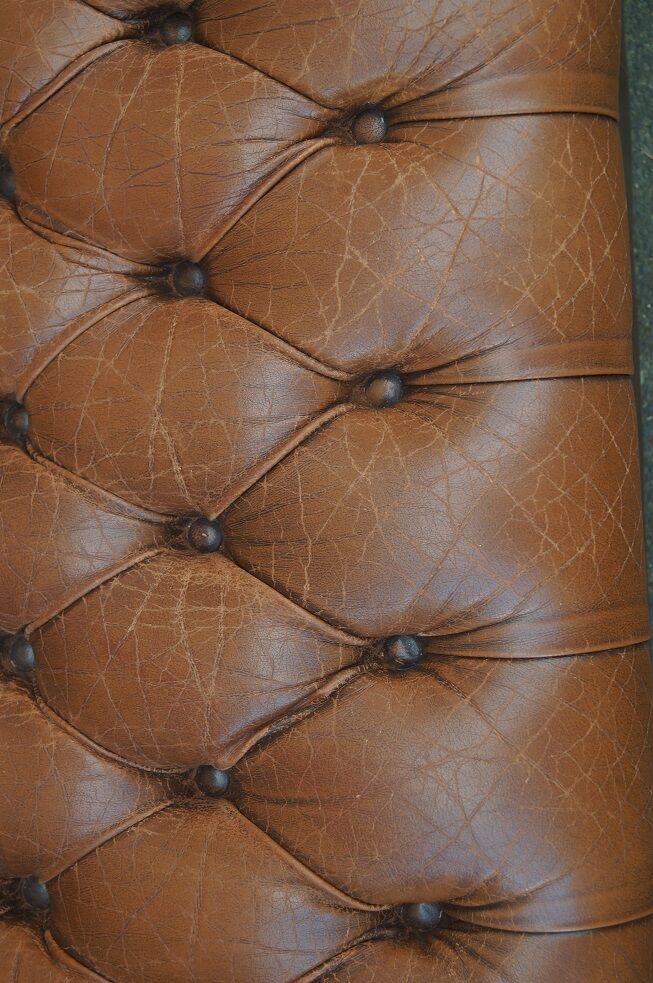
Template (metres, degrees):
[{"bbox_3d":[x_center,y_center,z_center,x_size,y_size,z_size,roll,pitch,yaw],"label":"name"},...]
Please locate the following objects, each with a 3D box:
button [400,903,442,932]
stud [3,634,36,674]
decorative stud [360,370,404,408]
[{"bbox_3d":[0.052,0.233,0.900,0.020,0.009,0.020,0,90,18],"label":"button"},{"bbox_3d":[-0.185,0.099,0.998,0.009,0.020,0.020,0,90,-61],"label":"stud"},{"bbox_3d":[0.032,-0.057,0.900,0.020,0.009,0.020,0,90,18],"label":"decorative stud"}]

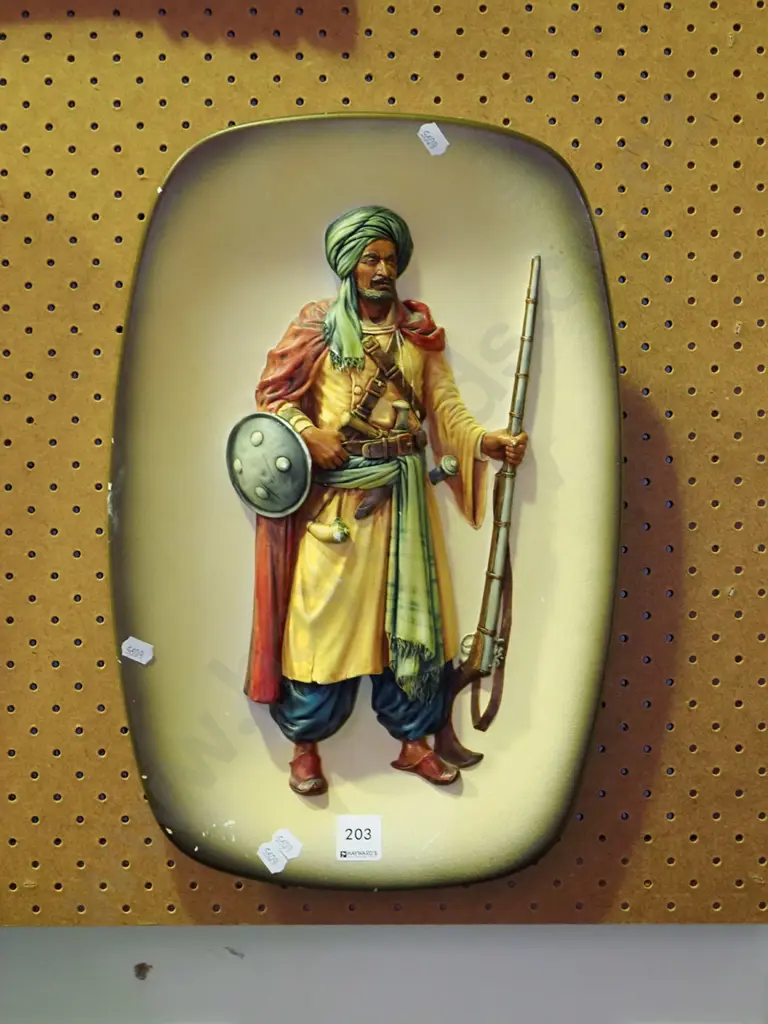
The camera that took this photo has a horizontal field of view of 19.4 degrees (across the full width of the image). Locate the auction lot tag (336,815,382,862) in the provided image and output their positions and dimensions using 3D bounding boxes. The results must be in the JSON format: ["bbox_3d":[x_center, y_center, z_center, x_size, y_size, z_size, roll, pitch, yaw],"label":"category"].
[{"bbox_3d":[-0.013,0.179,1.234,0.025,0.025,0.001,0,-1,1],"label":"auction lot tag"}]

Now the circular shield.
[{"bbox_3d":[-0.064,-0.024,1.208,0.057,0.058,0.014,1,10,34],"label":"circular shield"}]

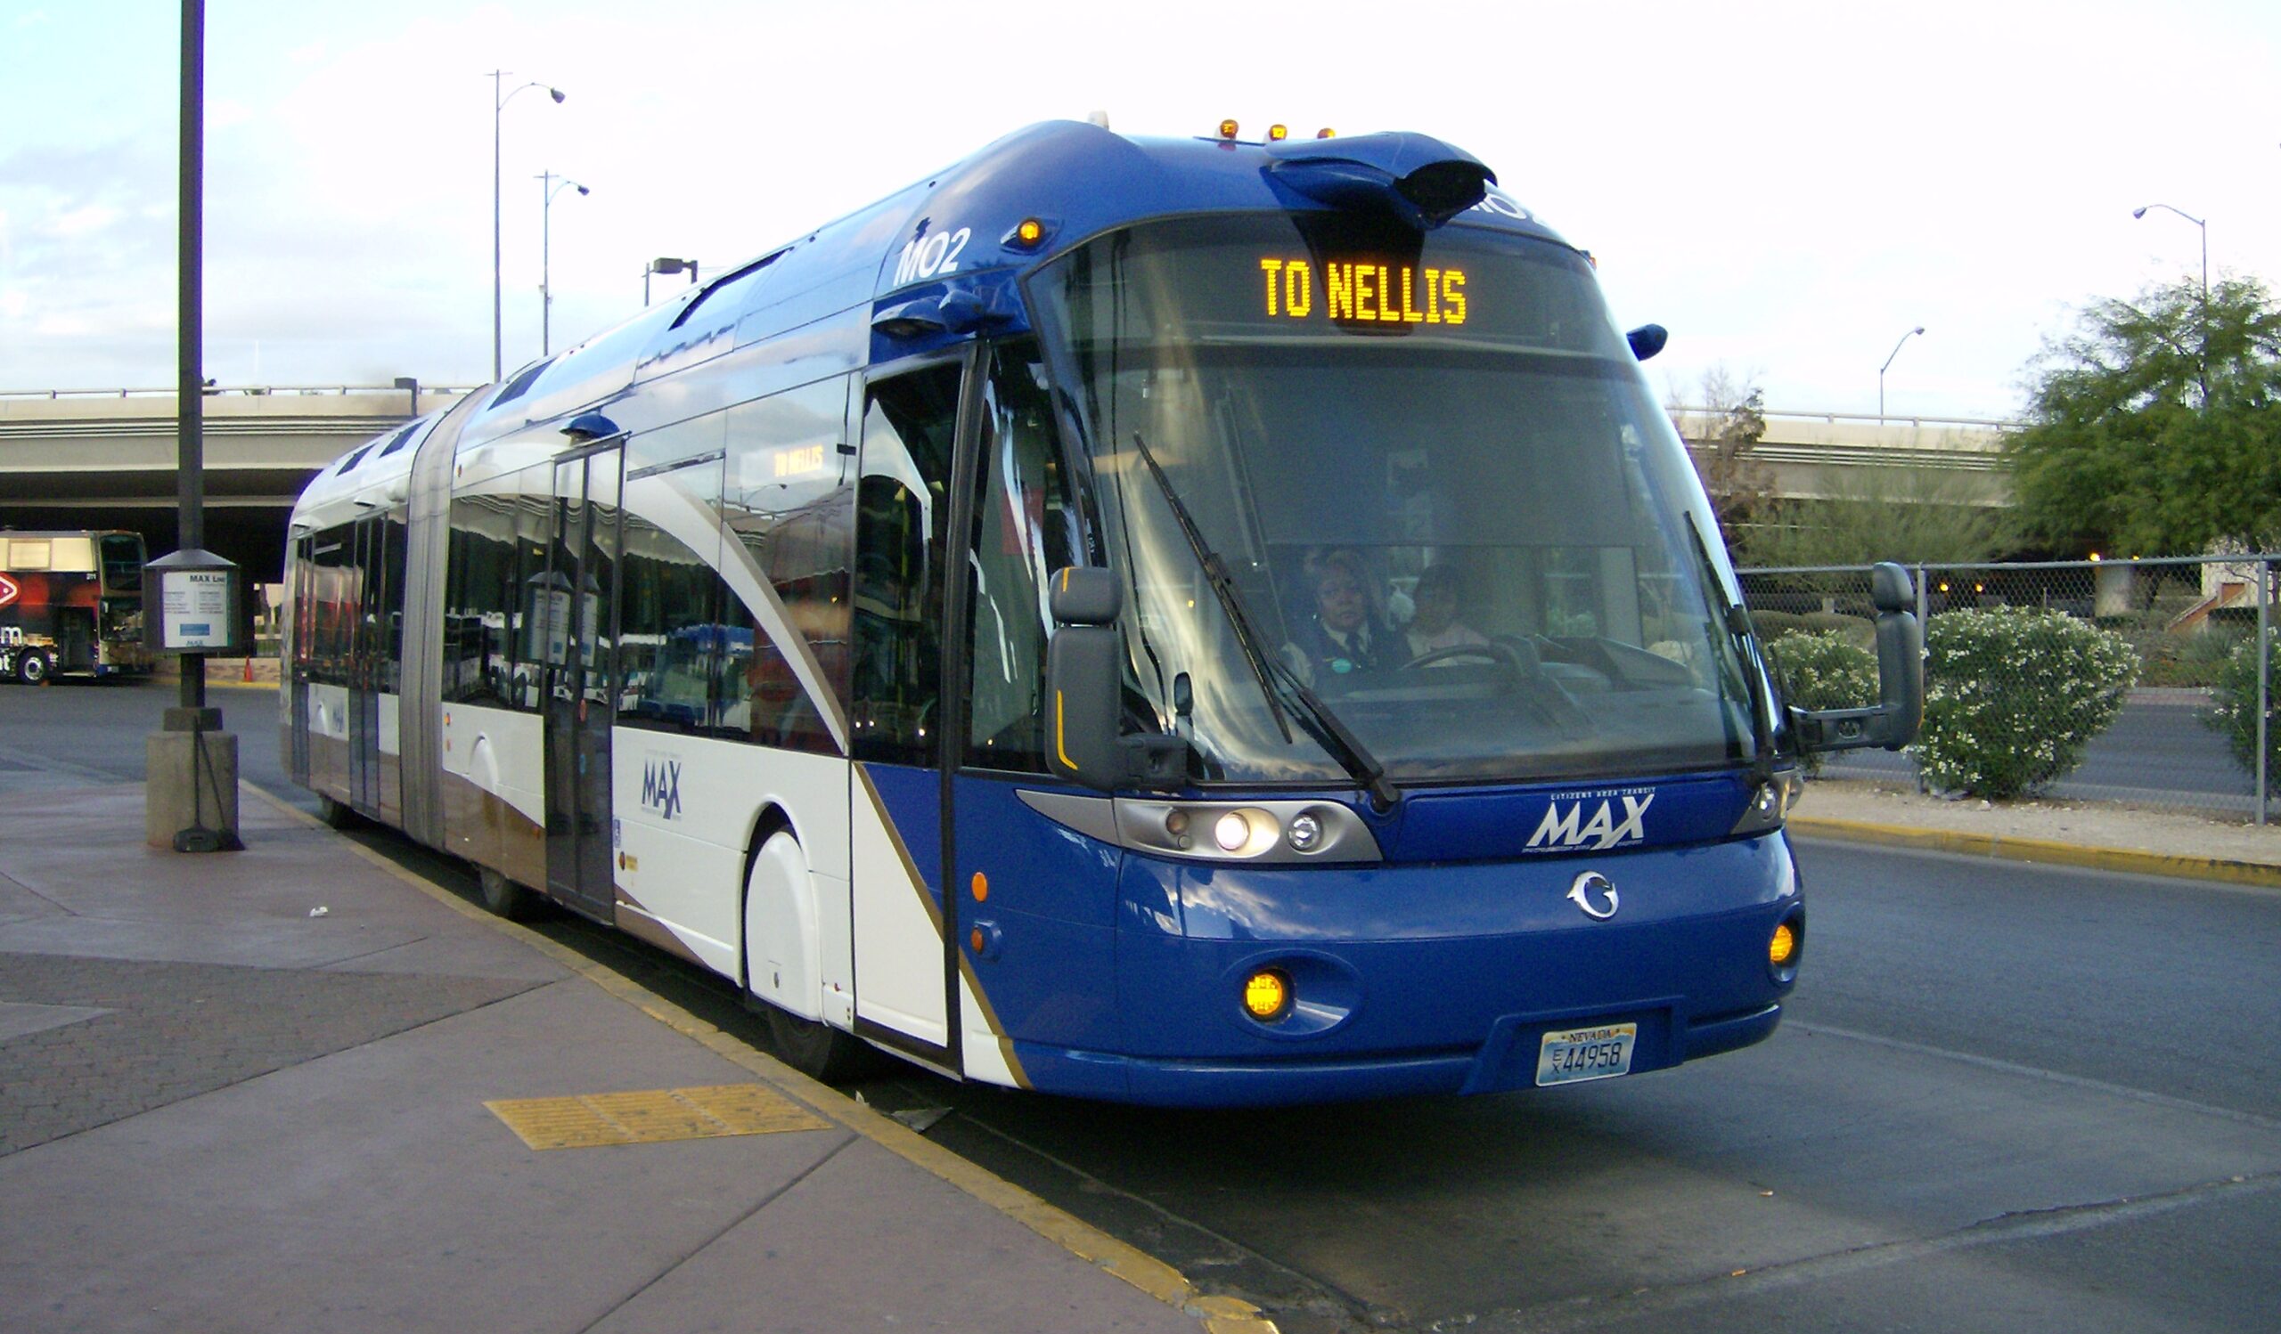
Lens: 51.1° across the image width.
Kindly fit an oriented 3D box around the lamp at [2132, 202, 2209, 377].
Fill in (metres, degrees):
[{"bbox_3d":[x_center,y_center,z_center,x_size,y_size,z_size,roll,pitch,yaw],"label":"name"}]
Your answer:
[{"bbox_3d":[24.100,-5.000,55.800,0.500,11.500,2.000,-1,1,-30],"label":"lamp"}]

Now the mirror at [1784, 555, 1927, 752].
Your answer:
[{"bbox_3d":[2.136,-0.024,7.069,0.410,0.555,0.190,-2,1,-34],"label":"mirror"}]

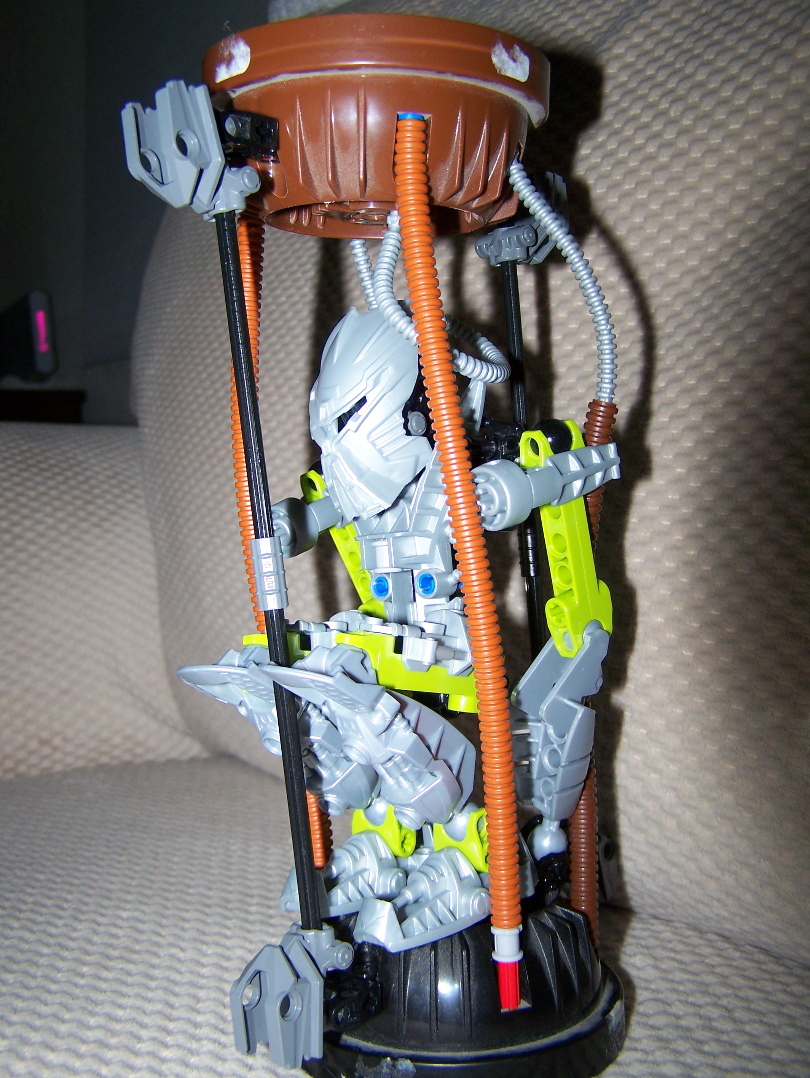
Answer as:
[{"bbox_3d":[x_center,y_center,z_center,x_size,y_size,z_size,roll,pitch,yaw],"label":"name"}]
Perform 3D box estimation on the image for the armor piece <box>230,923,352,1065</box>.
[{"bbox_3d":[-0.026,0.102,0.265,0.025,0.029,0.017,-2,4,38],"label":"armor piece"}]

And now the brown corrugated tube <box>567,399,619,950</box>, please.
[{"bbox_3d":[0.046,0.038,0.298,0.013,0.143,0.011,1,2,0],"label":"brown corrugated tube"}]

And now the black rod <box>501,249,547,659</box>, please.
[{"bbox_3d":[0.038,-0.002,0.366,0.007,0.168,0.007,-4,3,0],"label":"black rod"}]

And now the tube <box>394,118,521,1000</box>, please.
[{"bbox_3d":[0.014,0.006,0.270,0.013,0.204,0.012,-7,3,0],"label":"tube"}]

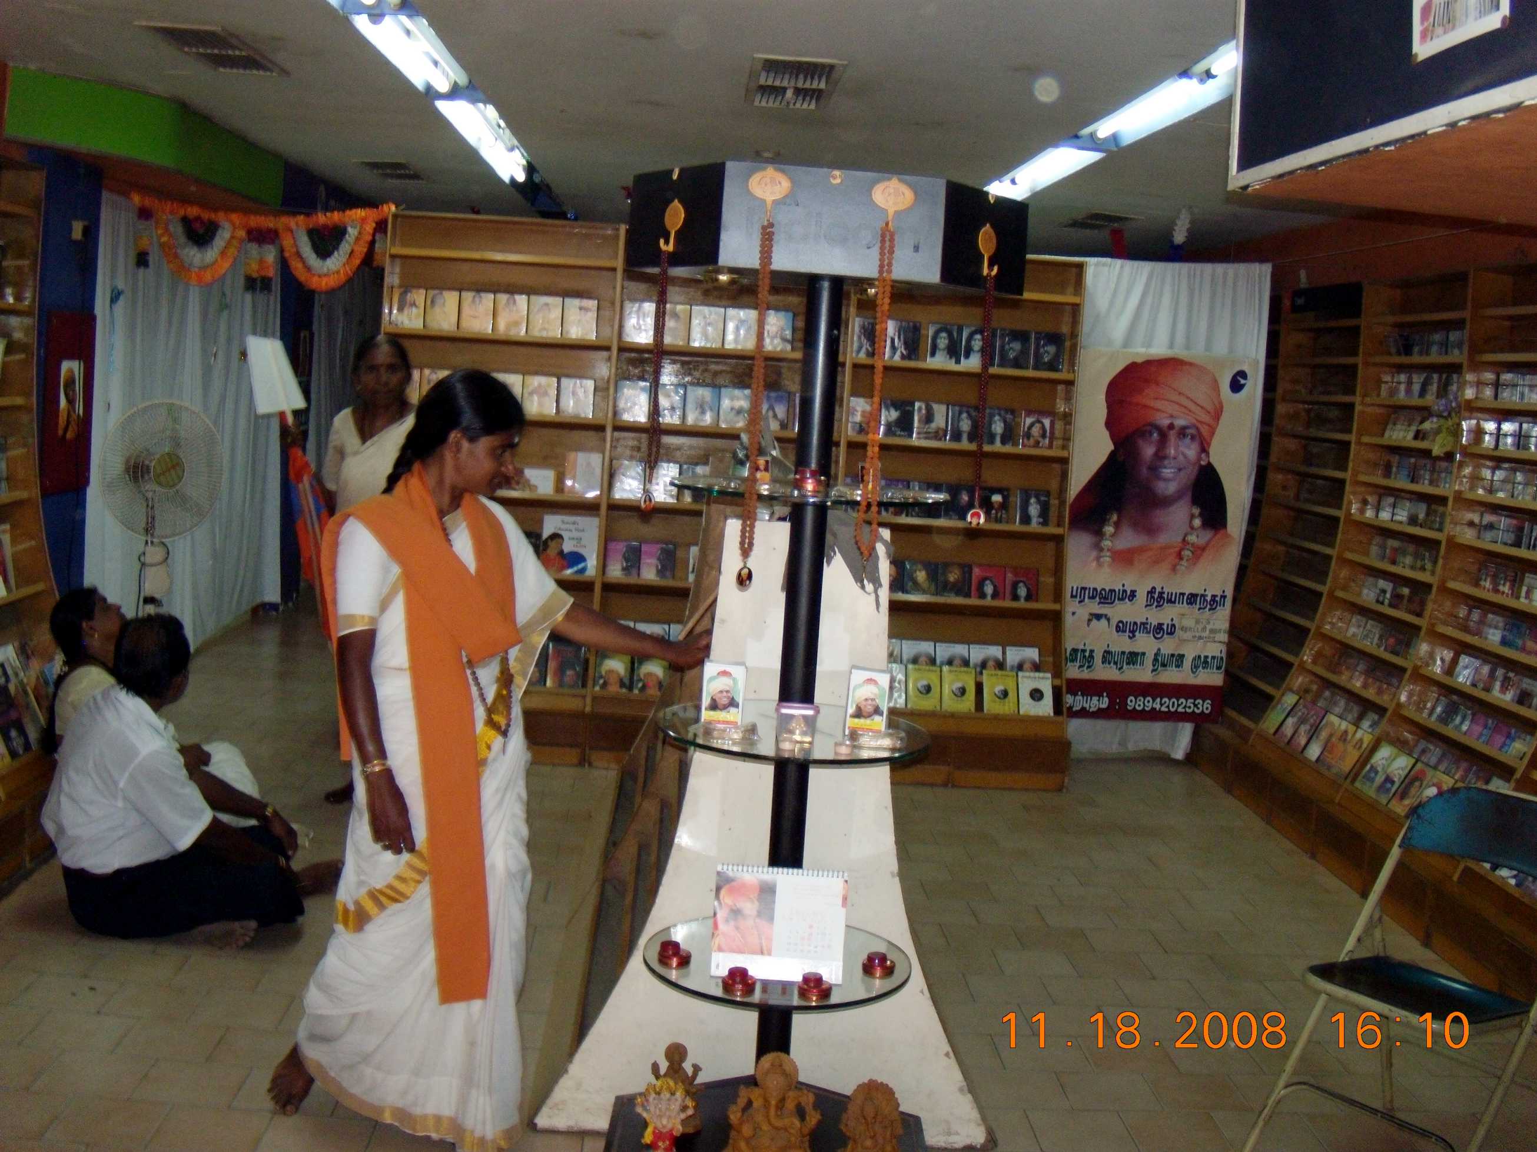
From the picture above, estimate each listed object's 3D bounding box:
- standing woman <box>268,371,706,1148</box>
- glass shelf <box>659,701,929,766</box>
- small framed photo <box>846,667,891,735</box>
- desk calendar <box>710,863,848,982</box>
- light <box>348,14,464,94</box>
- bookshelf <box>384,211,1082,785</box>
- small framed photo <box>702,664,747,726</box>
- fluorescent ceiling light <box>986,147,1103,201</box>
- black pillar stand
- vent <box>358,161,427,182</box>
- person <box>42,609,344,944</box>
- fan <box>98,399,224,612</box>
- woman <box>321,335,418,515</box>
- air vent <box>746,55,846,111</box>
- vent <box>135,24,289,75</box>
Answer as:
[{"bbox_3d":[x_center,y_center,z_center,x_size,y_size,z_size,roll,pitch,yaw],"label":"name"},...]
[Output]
[{"bbox_3d":[-0.551,0.337,3.217,0.758,1.478,0.422,-1,8,-32],"label":"standing woman"},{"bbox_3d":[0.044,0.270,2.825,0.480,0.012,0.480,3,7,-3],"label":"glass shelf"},{"bbox_3d":[0.171,0.216,2.695,0.070,0.110,0.018,6,7,17],"label":"small framed photo"},{"bbox_3d":[0.019,0.582,2.701,0.220,0.175,0.090,4,7,0],"label":"desk calendar"},{"bbox_3d":[-1.089,-1.635,4.999,0.200,0.090,1.220,3,7,-3],"label":"light"},{"bbox_3d":[-0.159,-0.297,6.295,2.735,2.060,0.550,3,7,-3],"label":"bookshelf"},{"bbox_3d":[-0.071,0.192,2.558,0.064,0.104,0.025,4,6,2],"label":"small framed photo"},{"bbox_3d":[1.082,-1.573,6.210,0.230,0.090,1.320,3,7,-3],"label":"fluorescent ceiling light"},{"bbox_3d":[0.044,0.264,2.731,0.060,1.518,0.060,3,7,-3],"label":"black pillar stand"},{"bbox_3d":[-1.793,-1.960,7.711,0.255,0.040,0.800,3,7,-3],"label":"vent"},{"bbox_3d":[-1.574,0.496,4.338,0.760,0.810,0.640,-1,9,-33],"label":"person"},{"bbox_3d":[-2.001,0.090,5.222,0.420,1.335,0.460,9,9,38],"label":"fan"},{"bbox_3d":[-1.343,-0.042,5.489,0.450,1.571,0.290,4,7,-2],"label":"woman"},{"bbox_3d":[0.070,-1.454,4.695,0.255,0.040,0.800,3,7,-3],"label":"air vent"},{"bbox_3d":[-1.639,-1.569,4.733,0.255,0.040,0.800,3,7,-3],"label":"vent"}]

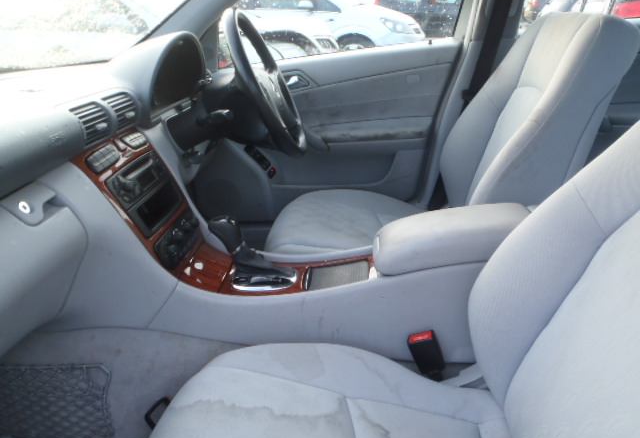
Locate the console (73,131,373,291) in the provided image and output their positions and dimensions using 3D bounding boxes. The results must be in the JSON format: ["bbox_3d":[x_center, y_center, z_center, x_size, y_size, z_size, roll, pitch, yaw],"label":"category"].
[{"bbox_3d":[-0.159,-0.015,1.003,0.510,0.315,0.250,0,24,12],"label":"console"}]

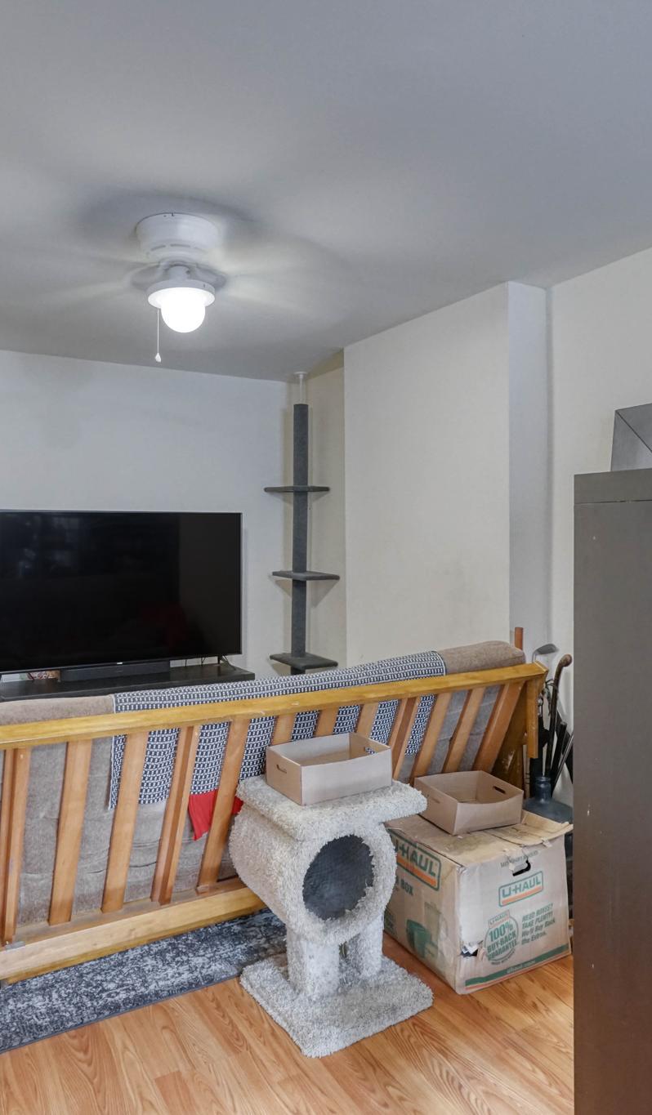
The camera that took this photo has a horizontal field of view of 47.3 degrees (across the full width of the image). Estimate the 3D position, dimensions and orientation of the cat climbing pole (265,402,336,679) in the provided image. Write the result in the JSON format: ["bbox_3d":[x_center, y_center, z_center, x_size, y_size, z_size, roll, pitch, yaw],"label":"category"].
[{"bbox_3d":[-0.183,0.080,5.093,0.340,2.430,0.420,-1,1,-31],"label":"cat climbing pole"}]

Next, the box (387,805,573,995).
[{"bbox_3d":[0.499,1.132,2.584,0.457,0.405,0.457,-1,1,-29],"label":"box"}]

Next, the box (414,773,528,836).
[{"bbox_3d":[0.503,0.862,2.618,0.272,0.115,0.248,-1,1,-24],"label":"box"}]

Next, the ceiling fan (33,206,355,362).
[{"bbox_3d":[-0.527,-0.968,2.683,1.090,0.420,1.090,-1,1,-31],"label":"ceiling fan"}]

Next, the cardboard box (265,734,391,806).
[{"bbox_3d":[0.011,0.674,2.400,0.325,0.112,0.245,-1,1,-30],"label":"cardboard box"}]

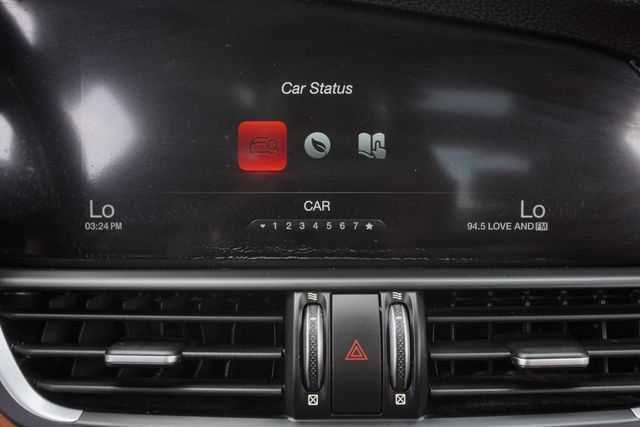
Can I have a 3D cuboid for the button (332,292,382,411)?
[{"bbox_3d":[0.016,0.060,0.328,0.021,0.051,0.008,0,-14,0],"label":"button"}]

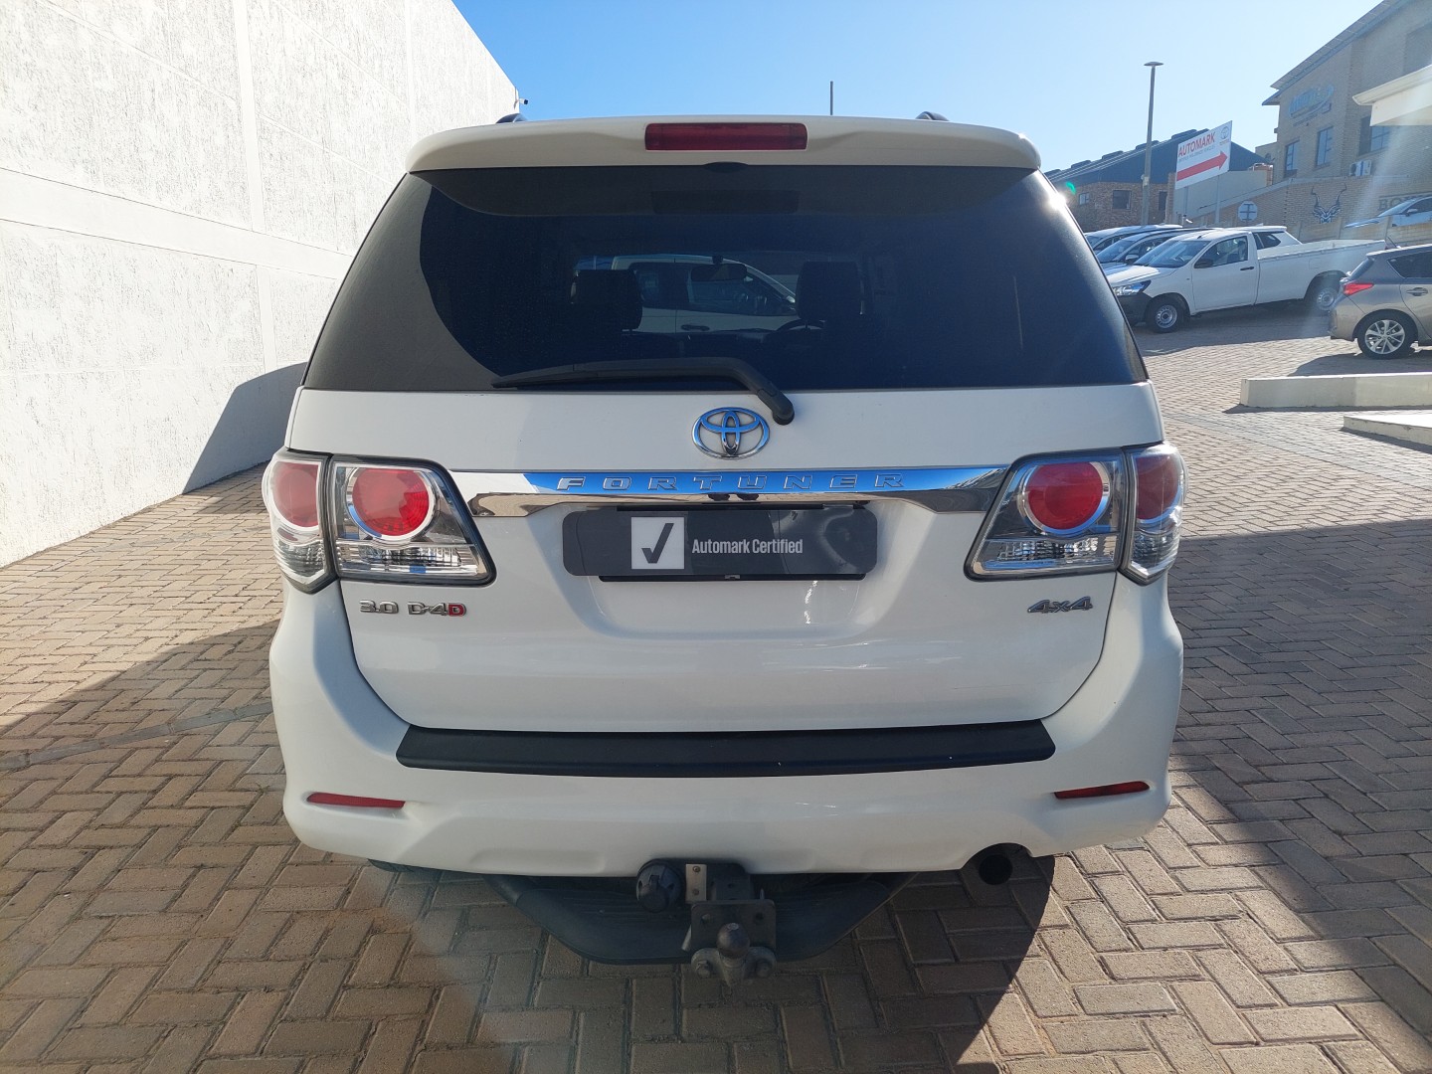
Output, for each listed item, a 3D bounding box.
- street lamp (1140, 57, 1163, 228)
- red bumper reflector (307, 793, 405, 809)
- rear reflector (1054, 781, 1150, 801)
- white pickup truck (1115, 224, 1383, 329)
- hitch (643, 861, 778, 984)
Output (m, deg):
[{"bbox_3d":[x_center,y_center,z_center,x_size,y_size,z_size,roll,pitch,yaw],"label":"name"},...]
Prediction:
[{"bbox_3d":[11.967,-9.869,27.500,0.550,6.300,0.550,0,10,0],"label":"street lamp"},{"bbox_3d":[-0.615,0.450,1.692,0.168,0.021,0.024,2,13,10],"label":"red bumper reflector"},{"bbox_3d":[0.669,0.440,1.722,0.168,0.021,0.024,-3,13,-13],"label":"rear reflector"},{"bbox_3d":[9.369,-4.770,18.390,5.280,1.700,1.800,-7,14,-9],"label":"white pickup truck"},{"bbox_3d":[-0.010,0.627,1.620,0.205,0.155,0.220,-1,13,-1],"label":"hitch"}]

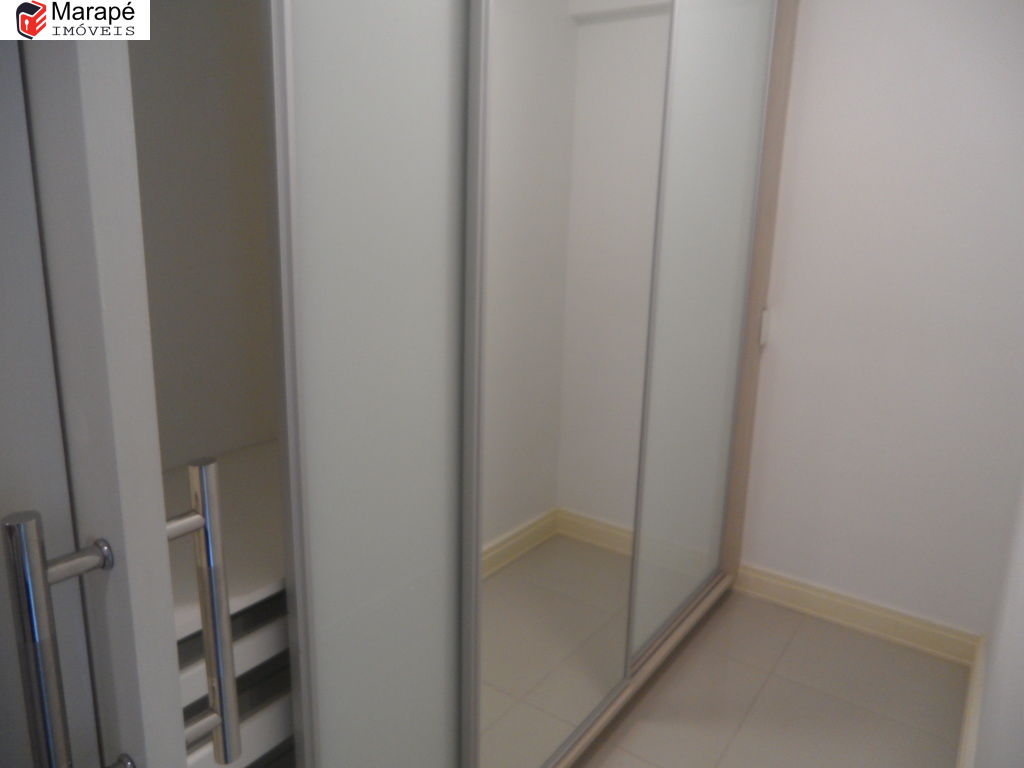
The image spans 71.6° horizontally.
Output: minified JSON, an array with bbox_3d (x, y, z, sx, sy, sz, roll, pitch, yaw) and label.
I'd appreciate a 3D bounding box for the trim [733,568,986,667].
[{"bbox_3d":[1.201,0.817,2.556,0.806,0.105,0.020,10,15,35],"label":"trim"}]

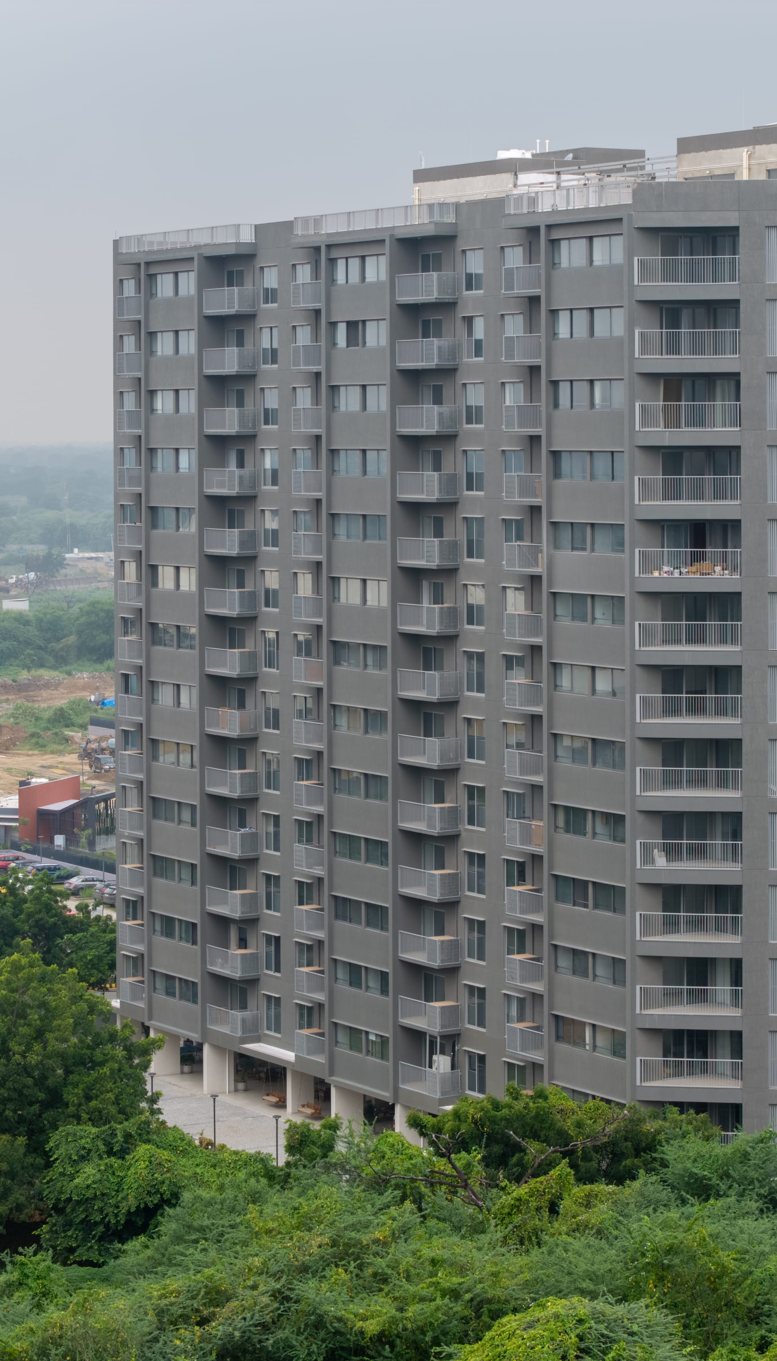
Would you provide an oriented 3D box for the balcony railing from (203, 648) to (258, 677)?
[{"bbox_3d":[-7.799,-0.991,183.252,1.200,1.150,3.570,-2,3,-30],"label":"balcony railing"}]

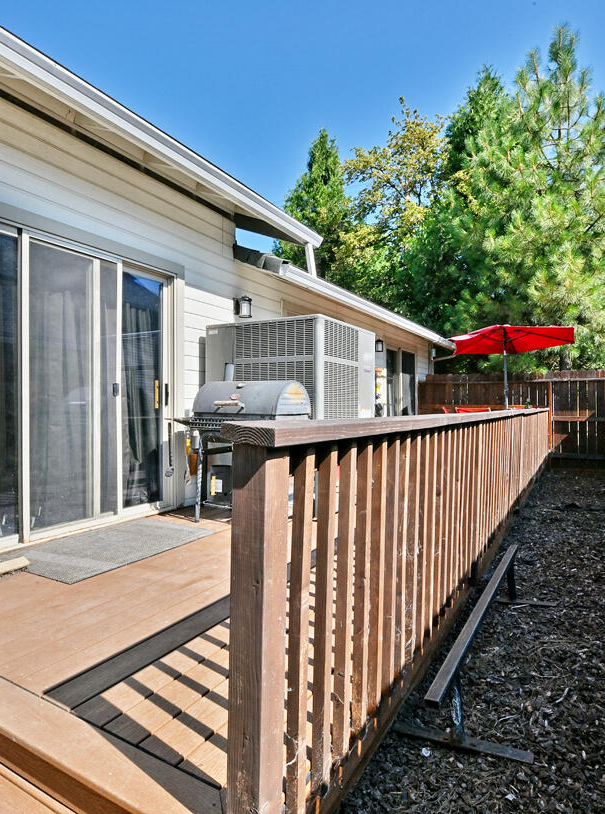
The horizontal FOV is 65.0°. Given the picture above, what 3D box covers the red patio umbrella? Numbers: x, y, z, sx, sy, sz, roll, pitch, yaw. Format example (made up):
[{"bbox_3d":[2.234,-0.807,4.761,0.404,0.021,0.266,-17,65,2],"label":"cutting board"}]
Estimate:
[{"bbox_3d":[3.590,-0.287,8.200,2.200,2.350,2.200,0,0,31],"label":"red patio umbrella"}]

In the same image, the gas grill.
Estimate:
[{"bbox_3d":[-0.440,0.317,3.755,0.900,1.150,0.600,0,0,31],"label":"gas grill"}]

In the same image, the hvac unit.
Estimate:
[{"bbox_3d":[-0.076,0.001,4.460,1.150,1.420,1.150,0,0,31],"label":"hvac unit"}]

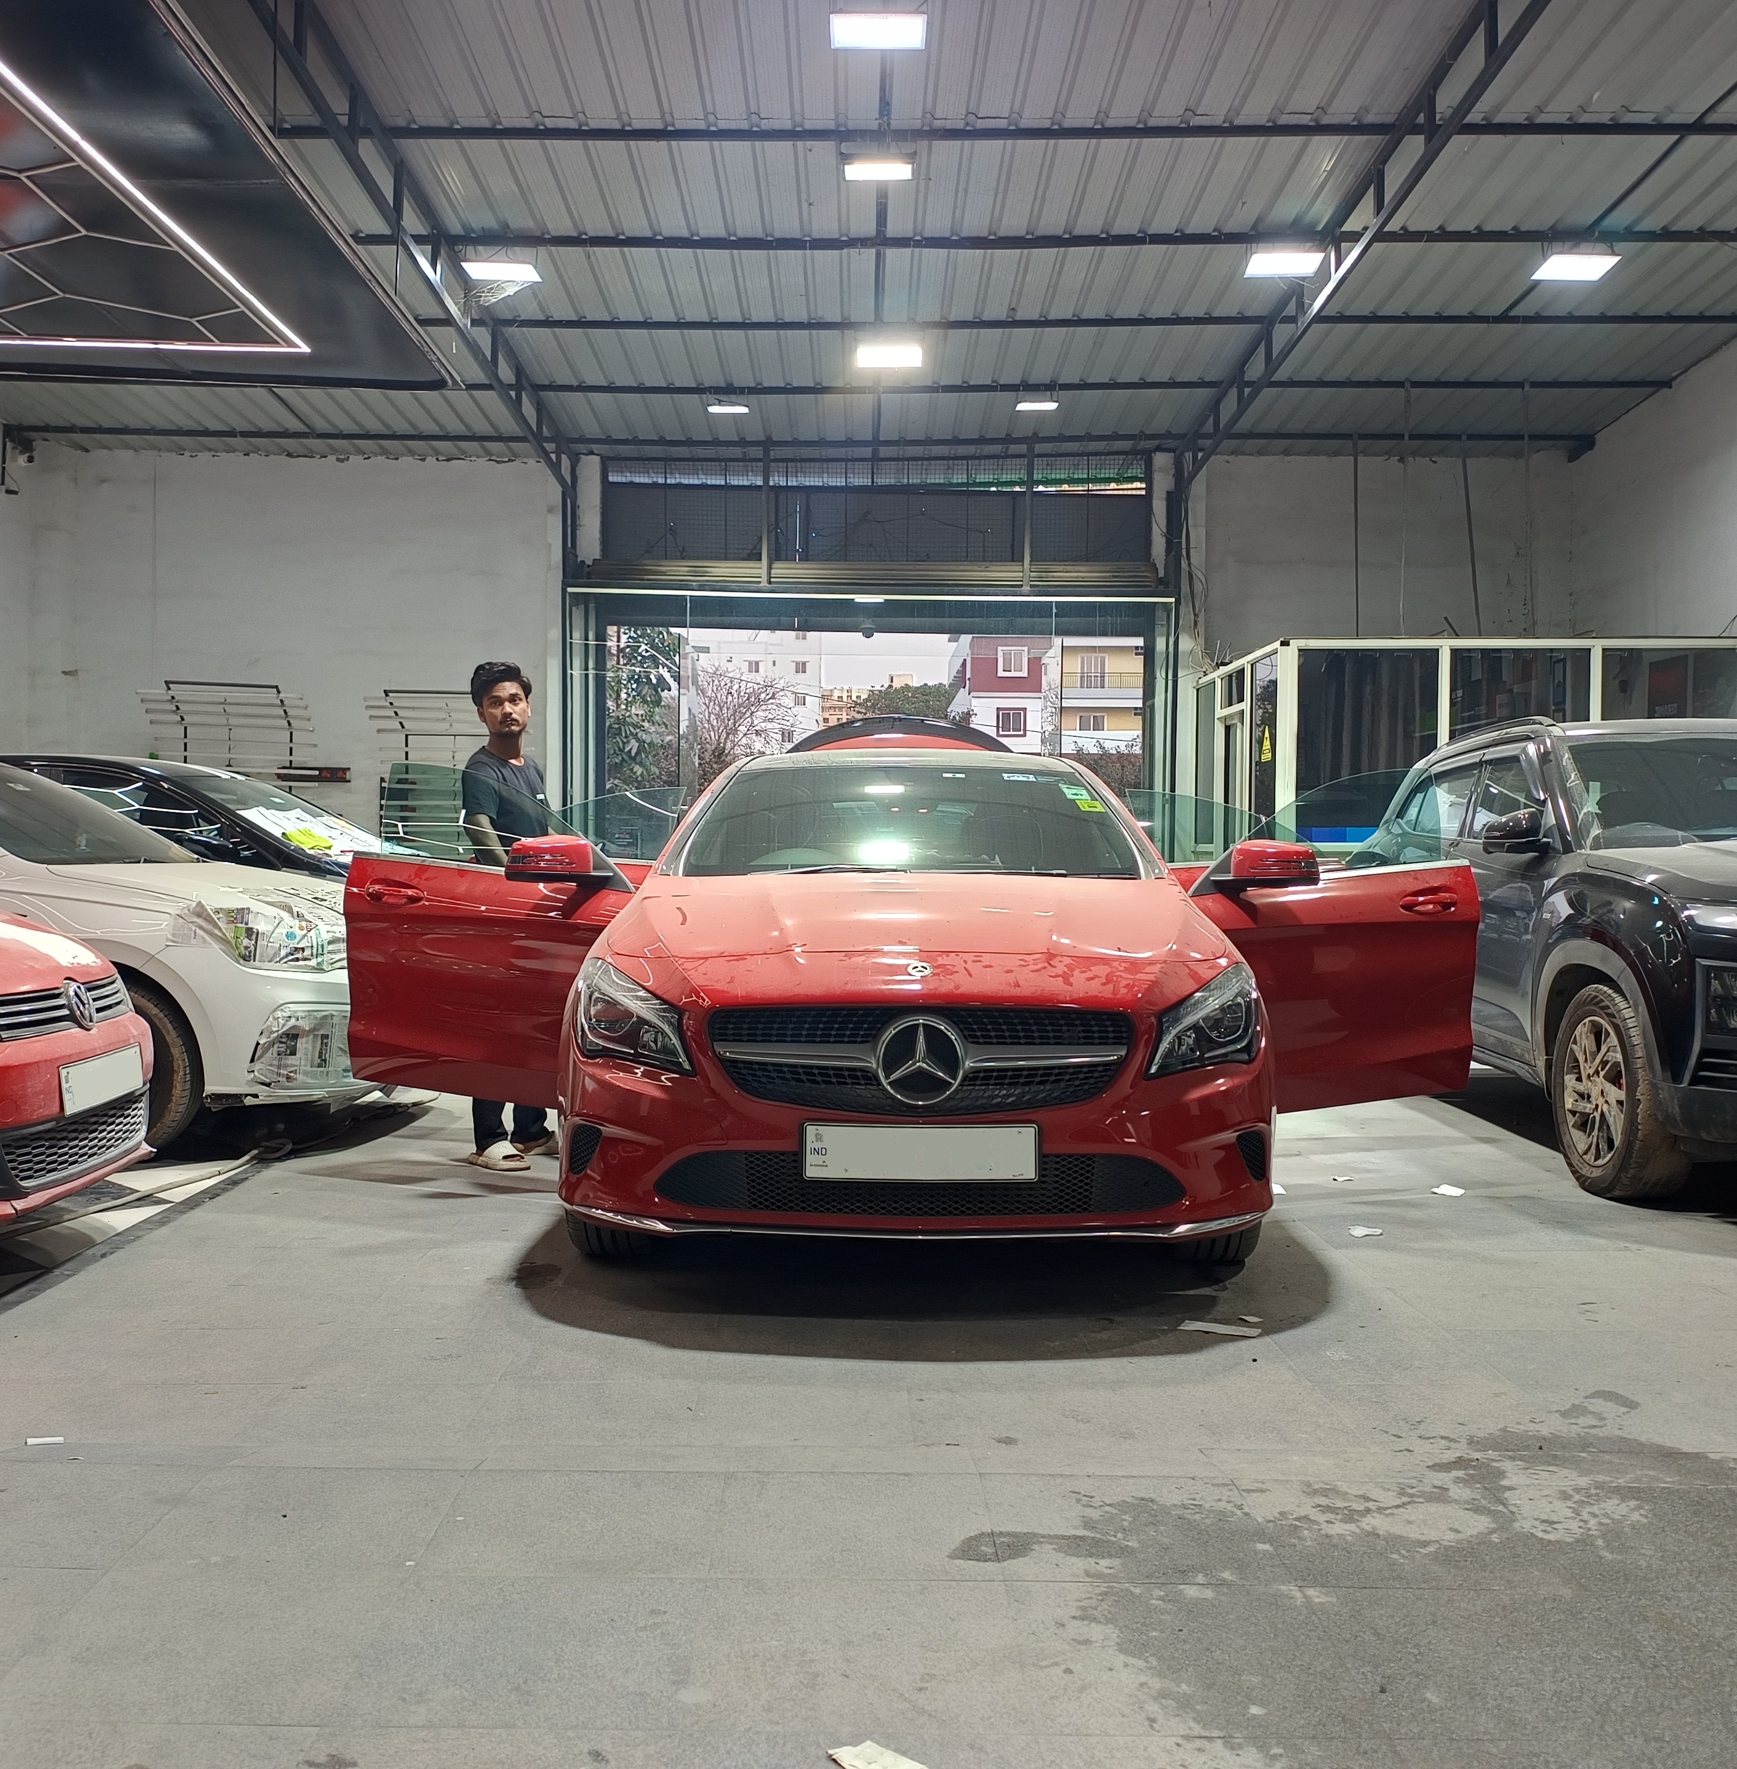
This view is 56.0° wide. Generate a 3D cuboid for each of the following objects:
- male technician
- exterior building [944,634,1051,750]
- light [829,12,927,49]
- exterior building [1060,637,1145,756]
[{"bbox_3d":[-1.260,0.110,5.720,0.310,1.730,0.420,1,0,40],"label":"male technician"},{"bbox_3d":[6.900,-5.400,85.000,5.600,14.000,9.500,0,0,0],"label":"exterior building"},{"bbox_3d":[0.036,-3.400,6.450,0.385,0.090,0.270,0,0,0],"label":"light"},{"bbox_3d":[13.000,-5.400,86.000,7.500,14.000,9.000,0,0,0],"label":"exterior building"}]

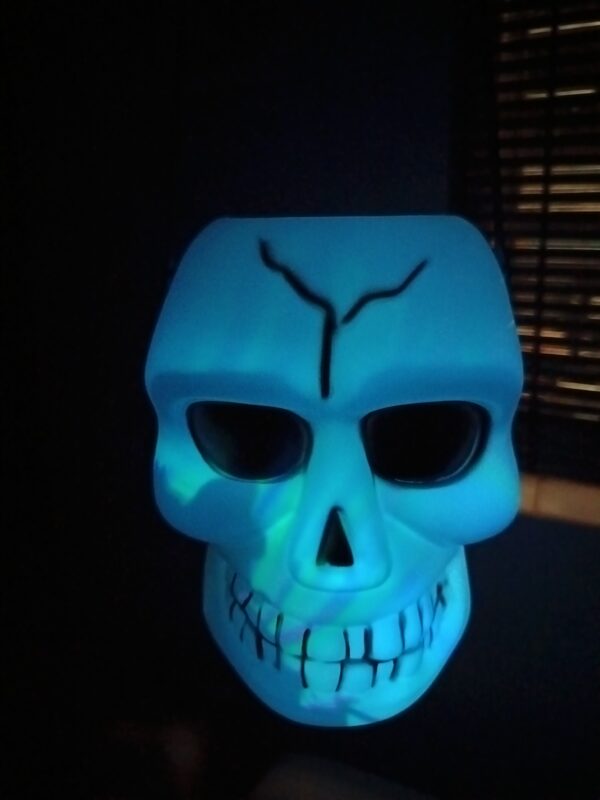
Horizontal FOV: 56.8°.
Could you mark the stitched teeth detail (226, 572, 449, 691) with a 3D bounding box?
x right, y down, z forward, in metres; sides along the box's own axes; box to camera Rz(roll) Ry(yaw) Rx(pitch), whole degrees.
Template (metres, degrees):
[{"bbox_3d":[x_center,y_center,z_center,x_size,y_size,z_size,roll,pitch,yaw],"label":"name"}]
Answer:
[{"bbox_3d":[0.021,0.127,0.305,0.122,0.054,0.040,1,10,3],"label":"stitched teeth detail"}]

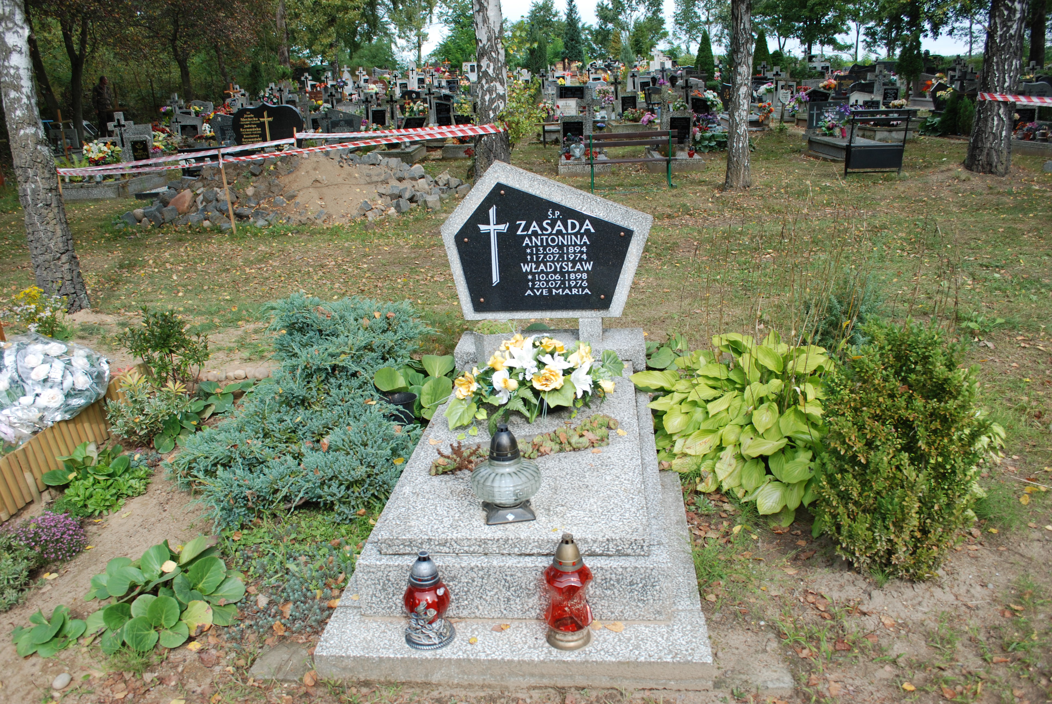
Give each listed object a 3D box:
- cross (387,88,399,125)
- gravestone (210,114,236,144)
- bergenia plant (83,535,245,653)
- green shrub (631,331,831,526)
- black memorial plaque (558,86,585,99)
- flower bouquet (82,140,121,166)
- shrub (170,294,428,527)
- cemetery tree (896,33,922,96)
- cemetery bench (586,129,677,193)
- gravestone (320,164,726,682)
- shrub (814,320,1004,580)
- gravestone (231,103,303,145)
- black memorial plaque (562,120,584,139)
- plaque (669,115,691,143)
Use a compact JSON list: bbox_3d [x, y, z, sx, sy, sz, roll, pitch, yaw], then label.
[{"bbox_3d":[-3.000,-5.508,17.800,0.260,0.660,0.060,-1,19,6],"label":"cross"},{"bbox_3d":[-5.351,-3.930,14.152,0.580,0.570,0.120,-1,20,6],"label":"gravestone"},{"bbox_3d":[-1.142,0.741,2.513,0.470,0.190,0.350,-14,22,-27],"label":"bergenia plant"},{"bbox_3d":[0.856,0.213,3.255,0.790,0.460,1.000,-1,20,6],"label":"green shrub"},{"bbox_3d":[0.950,-5.375,16.353,0.540,0.260,0.030,-1,20,6],"label":"black memorial plaque"},{"bbox_3d":[-6.902,-3.225,12.820,0.560,0.400,0.420,-1,20,6],"label":"flower bouquet"},{"bbox_3d":[-0.939,0.179,3.640,0.960,0.460,1.460,-1,20,6],"label":"shrub"},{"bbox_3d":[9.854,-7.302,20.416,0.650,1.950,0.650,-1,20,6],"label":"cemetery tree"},{"bbox_3d":[1.431,-2.679,11.039,1.250,0.810,0.520,-4,19,-3],"label":"cemetery bench"},{"bbox_3d":[0.020,0.001,2.875,1.080,1.206,1.976,-1,20,6],"label":"gravestone"},{"bbox_3d":[1.187,0.288,2.425,0.550,0.771,0.510,7,21,27],"label":"shrub"},{"bbox_3d":[-4.843,-4.179,14.800,1.280,0.950,0.100,-1,19,6],"label":"gravestone"},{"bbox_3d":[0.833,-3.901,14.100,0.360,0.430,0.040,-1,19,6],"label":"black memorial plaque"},{"bbox_3d":[2.346,-3.414,12.039,0.300,0.390,0.030,-1,20,6],"label":"plaque"}]

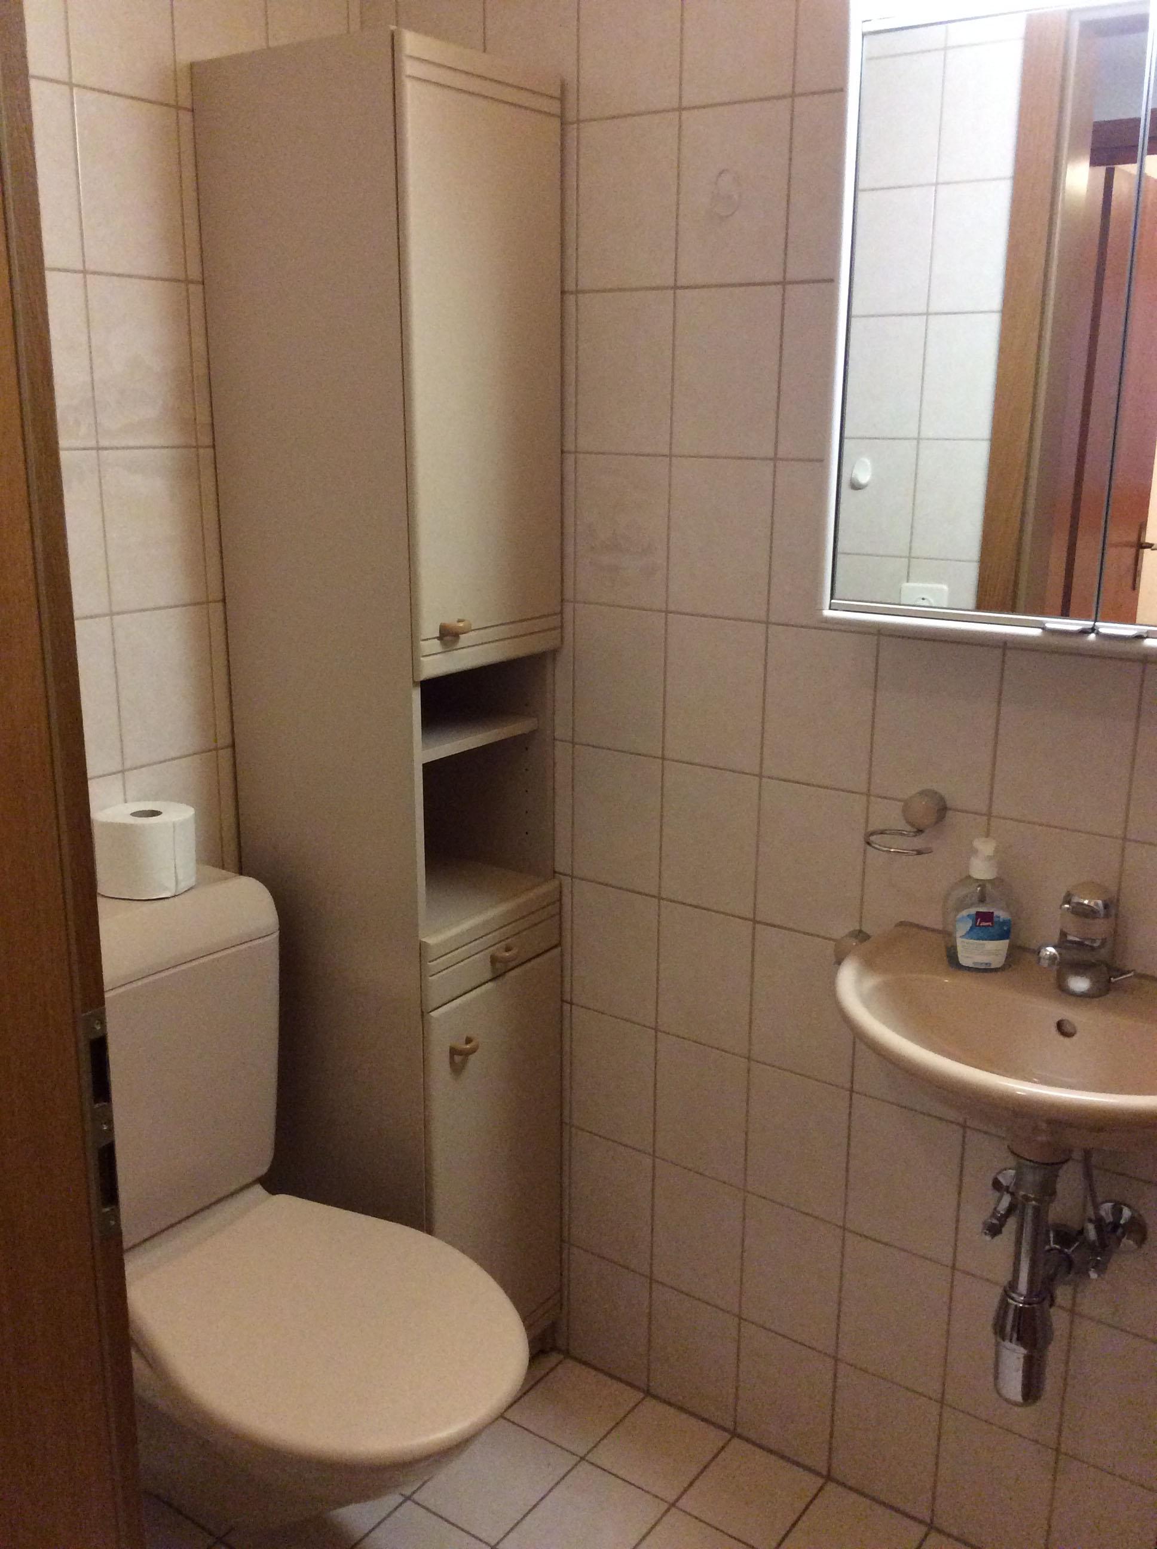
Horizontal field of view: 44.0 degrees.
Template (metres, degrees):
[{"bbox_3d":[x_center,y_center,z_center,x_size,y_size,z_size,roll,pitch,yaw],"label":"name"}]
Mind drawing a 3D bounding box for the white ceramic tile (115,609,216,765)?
[{"bbox_3d":[-0.543,-0.117,1.870,0.011,0.199,0.151,11,18,35],"label":"white ceramic tile"}]

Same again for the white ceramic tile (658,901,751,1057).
[{"bbox_3d":[0.178,0.281,1.971,0.150,0.199,0.010,11,18,34],"label":"white ceramic tile"}]

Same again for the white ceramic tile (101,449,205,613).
[{"bbox_3d":[-0.541,-0.313,1.820,0.011,0.199,0.151,11,18,35],"label":"white ceramic tile"}]

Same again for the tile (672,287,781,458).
[{"bbox_3d":[0.184,-0.496,1.764,0.150,0.199,0.010,11,18,34],"label":"tile"}]

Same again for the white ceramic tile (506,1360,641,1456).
[{"bbox_3d":[-0.004,0.955,2.157,0.149,0.010,0.169,11,18,34],"label":"white ceramic tile"}]

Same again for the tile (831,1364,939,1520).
[{"bbox_3d":[0.419,0.910,1.955,0.150,0.197,0.010,11,18,34],"label":"tile"}]

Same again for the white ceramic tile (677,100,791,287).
[{"bbox_3d":[0.185,-0.687,1.703,0.149,0.198,0.010,11,18,34],"label":"white ceramic tile"}]

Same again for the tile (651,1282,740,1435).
[{"bbox_3d":[0.172,0.858,2.114,0.148,0.197,0.009,11,18,35],"label":"tile"}]

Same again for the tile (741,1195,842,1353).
[{"bbox_3d":[0.296,0.690,1.977,0.148,0.197,0.009,11,18,35],"label":"tile"}]

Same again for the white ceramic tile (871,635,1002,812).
[{"bbox_3d":[0.425,-0.060,1.688,0.149,0.198,0.010,11,18,34],"label":"white ceramic tile"}]

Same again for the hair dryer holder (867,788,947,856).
[{"bbox_3d":[0.389,0.049,1.658,0.086,0.059,0.119,11,18,35],"label":"hair dryer holder"}]

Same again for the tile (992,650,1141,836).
[{"bbox_3d":[0.547,-0.036,1.603,0.149,0.198,0.010,11,18,34],"label":"tile"}]

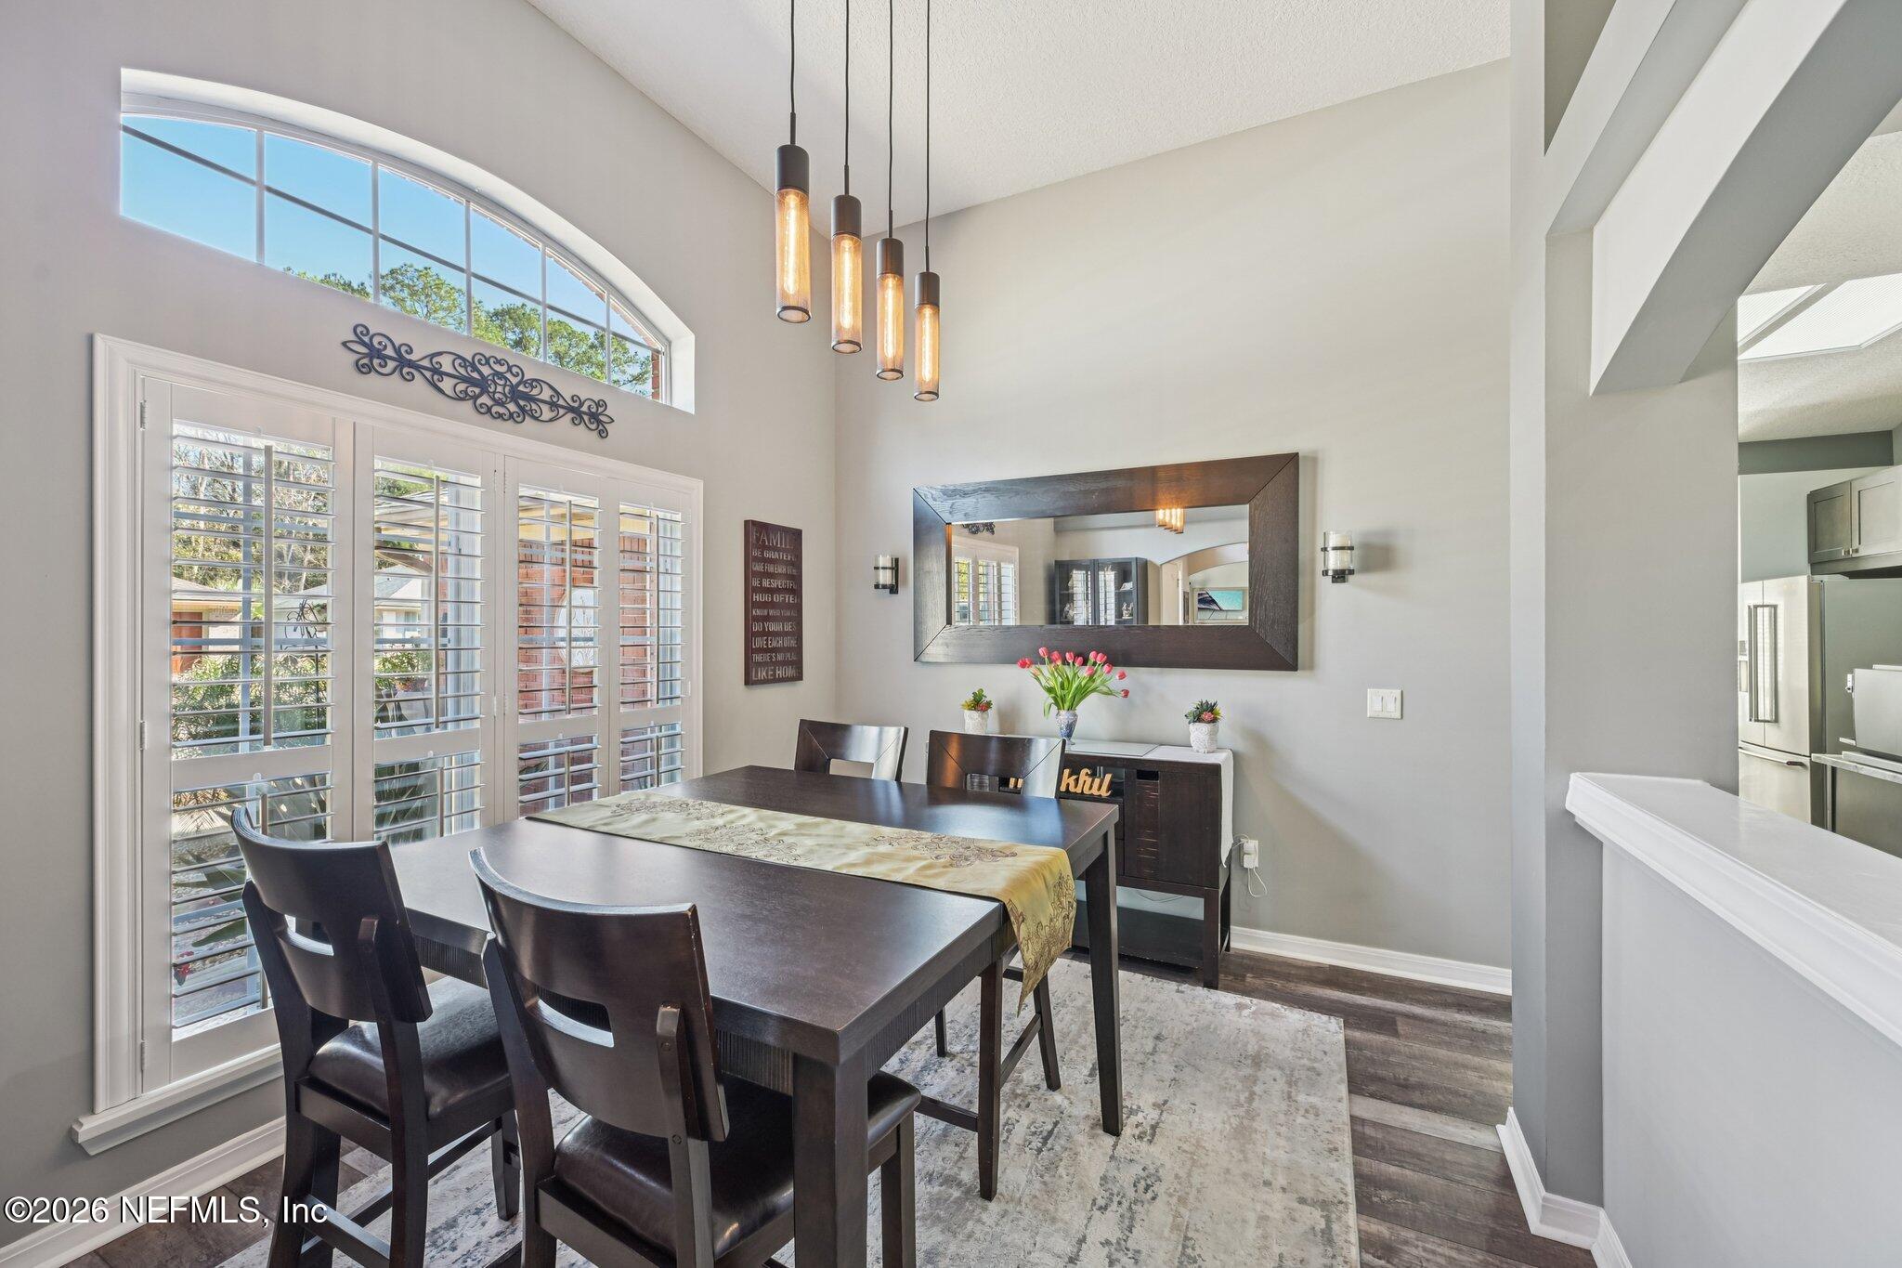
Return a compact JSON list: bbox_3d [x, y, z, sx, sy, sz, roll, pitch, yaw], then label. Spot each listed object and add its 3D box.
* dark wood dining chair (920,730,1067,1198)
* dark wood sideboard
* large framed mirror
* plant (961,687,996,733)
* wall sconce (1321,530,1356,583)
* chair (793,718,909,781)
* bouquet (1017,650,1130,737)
[{"bbox_3d":[0.033,0.877,2.207,0.490,1.085,0.610,0,0,27],"label":"dark wood dining chair"},{"bbox_3d":[0.571,0.968,3.436,1.340,0.905,0.400,0,0,27],"label":"dark wood sideboard"},{"bbox_3d":[0.655,-0.315,3.623,1.895,0.938,0.050,0,0,27],"label":"large framed mirror"},{"bbox_3d":[0.134,0.398,3.732,0.155,0.242,0.155,0,0,27],"label":"plant"},{"bbox_3d":[1.615,-0.318,3.087,0.126,0.217,0.150,0,0,27],"label":"wall sconce"},{"bbox_3d":[-0.490,0.877,2.468,0.490,1.085,0.610,0,0,29],"label":"chair"},{"bbox_3d":[0.566,0.292,3.500,0.500,0.455,0.330,0,0,27],"label":"bouquet"}]

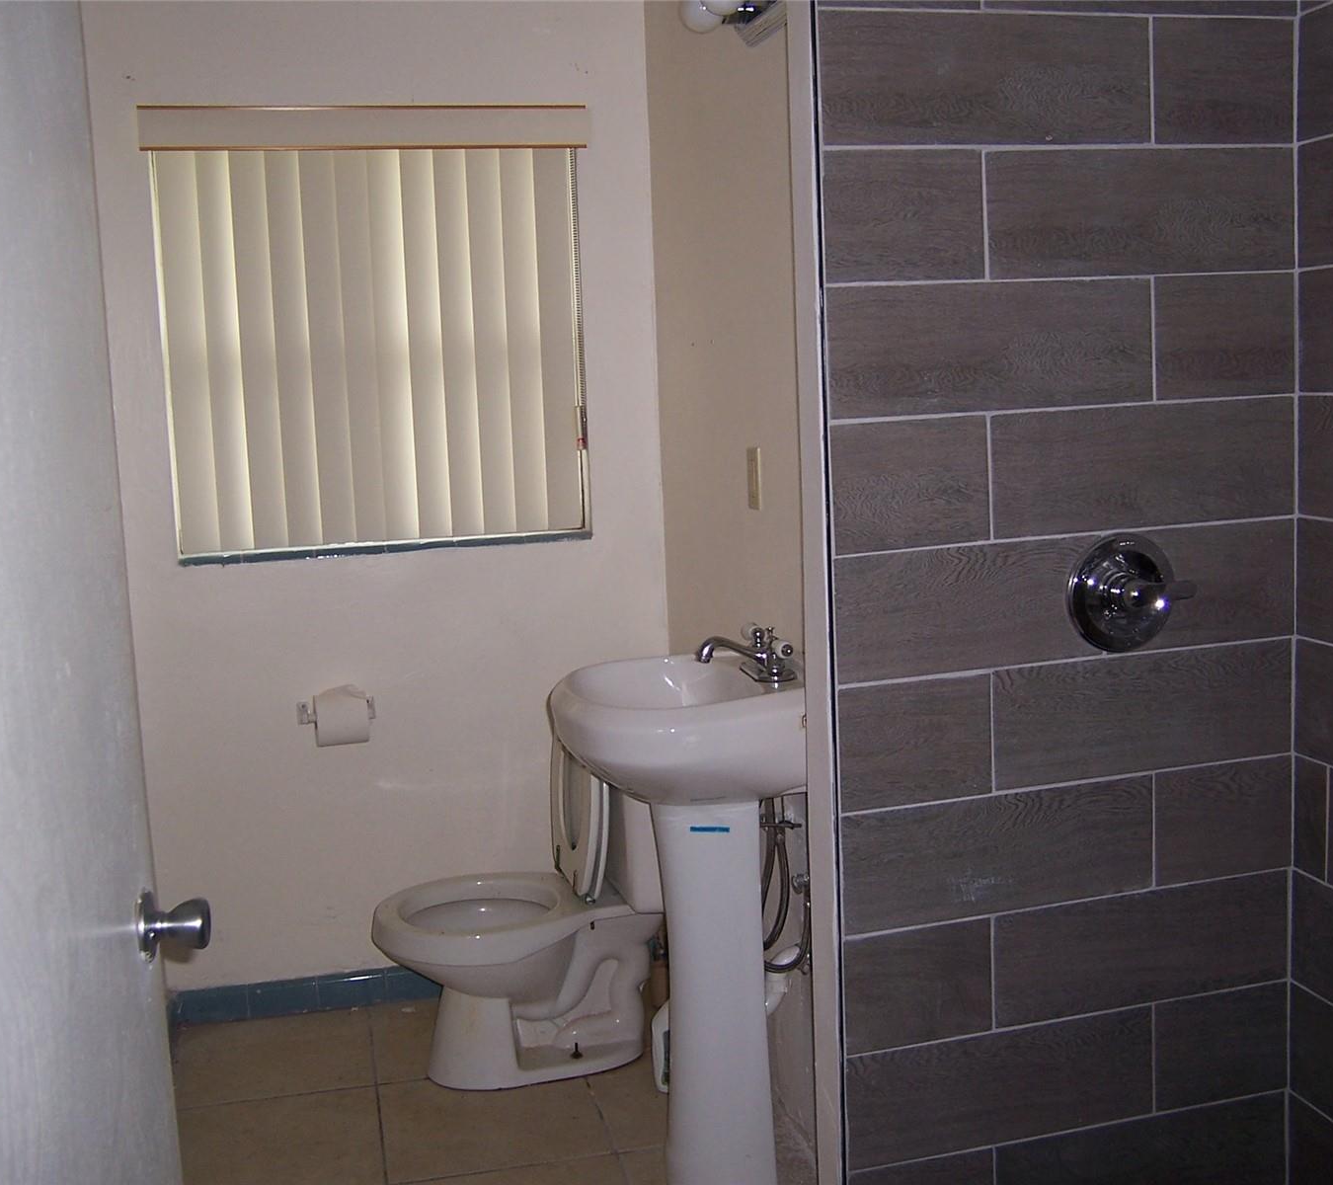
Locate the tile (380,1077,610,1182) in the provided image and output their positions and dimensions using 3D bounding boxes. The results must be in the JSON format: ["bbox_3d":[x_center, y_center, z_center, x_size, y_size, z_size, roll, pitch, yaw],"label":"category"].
[{"bbox_3d":[-0.335,1.014,2.897,0.406,0.010,0.404,-4,8,-13],"label":"tile"}]

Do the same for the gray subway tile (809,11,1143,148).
[{"bbox_3d":[0.451,-0.710,2.092,0.509,0.179,0.010,-4,7,-16],"label":"gray subway tile"}]

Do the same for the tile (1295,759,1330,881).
[{"bbox_3d":[0.997,0.349,2.324,0.010,0.179,0.083,-4,7,-12],"label":"tile"}]

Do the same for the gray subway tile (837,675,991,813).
[{"bbox_3d":[0.356,0.208,2.143,0.230,0.178,0.010,-5,8,-14],"label":"gray subway tile"}]

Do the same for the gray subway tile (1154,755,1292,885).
[{"bbox_3d":[0.862,0.353,2.335,0.244,0.179,0.010,-4,7,-16],"label":"gray subway tile"}]

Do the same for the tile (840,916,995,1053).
[{"bbox_3d":[0.371,0.576,2.213,0.236,0.179,0.010,-4,7,-16],"label":"tile"}]

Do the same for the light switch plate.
[{"bbox_3d":[0.155,-0.205,2.721,0.009,0.115,0.071,-4,7,-12],"label":"light switch plate"}]

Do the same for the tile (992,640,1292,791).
[{"bbox_3d":[0.725,0.182,2.275,0.517,0.179,0.010,-4,7,-16],"label":"tile"}]

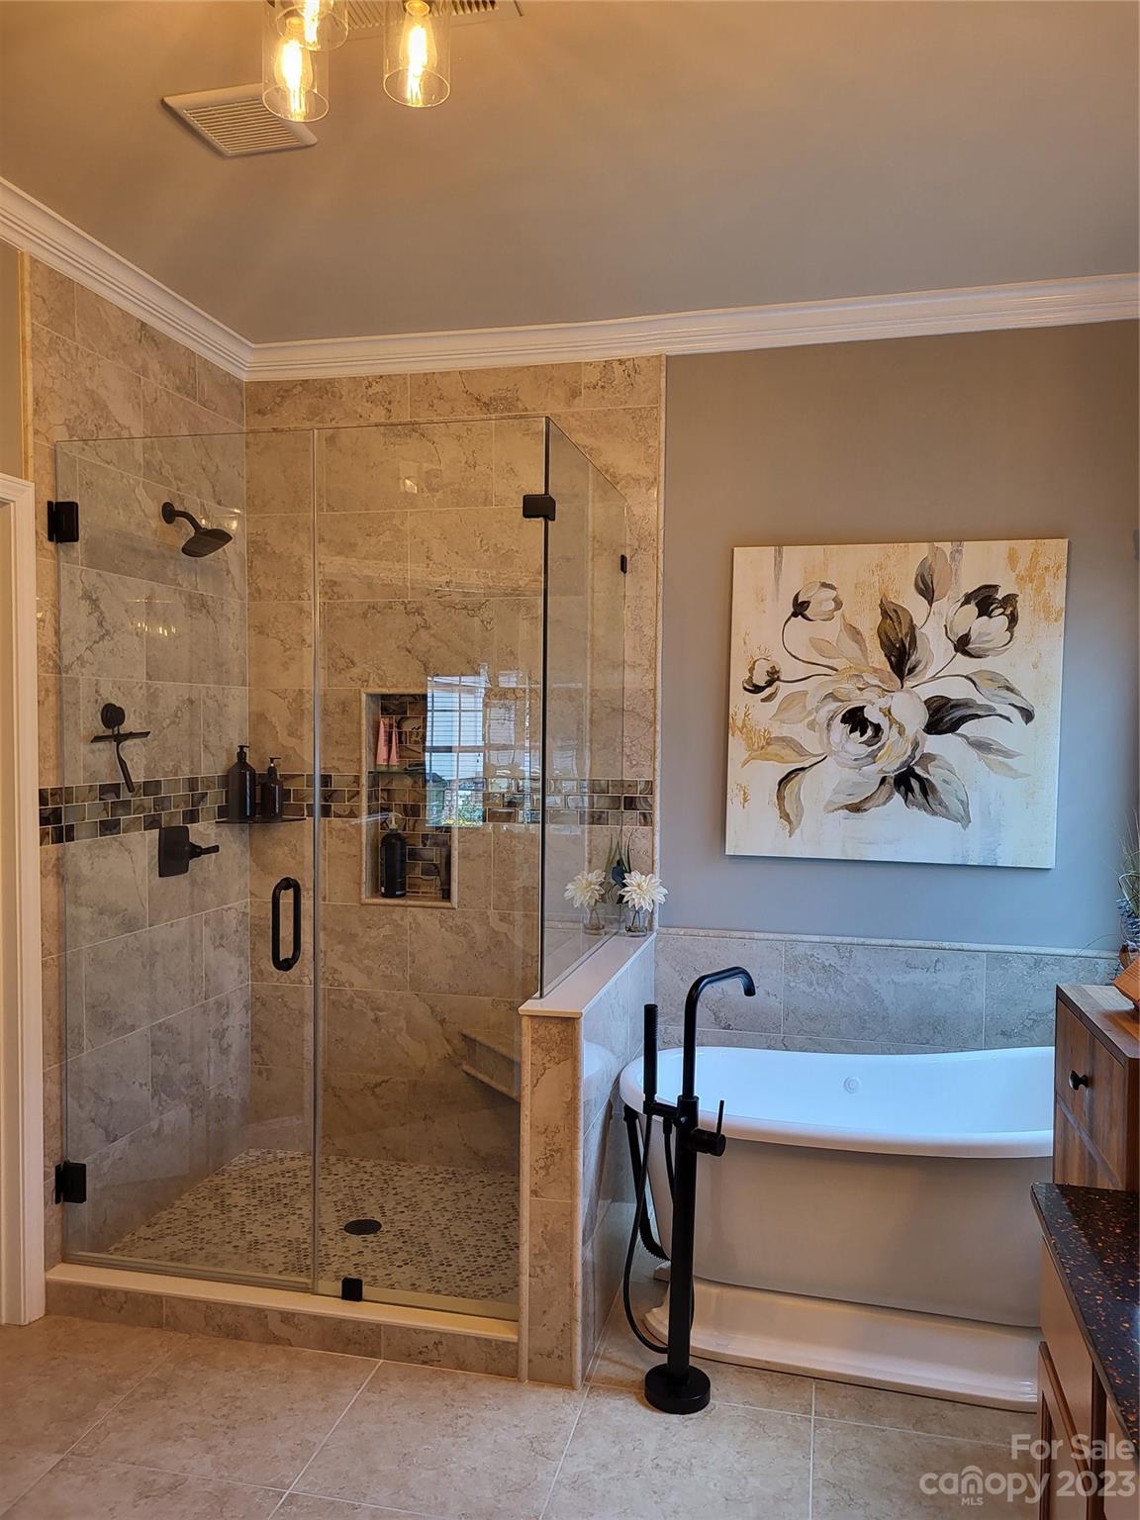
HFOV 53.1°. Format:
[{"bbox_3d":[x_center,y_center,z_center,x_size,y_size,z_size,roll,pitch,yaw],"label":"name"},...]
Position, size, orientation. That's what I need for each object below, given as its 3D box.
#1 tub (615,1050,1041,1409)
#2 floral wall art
[{"bbox_3d":[0.842,1.077,2.934,1.430,0.735,0.700,1,3,13],"label":"tub"},{"bbox_3d":[0.948,-0.165,3.376,0.939,0.936,0.036,1,3,13],"label":"floral wall art"}]

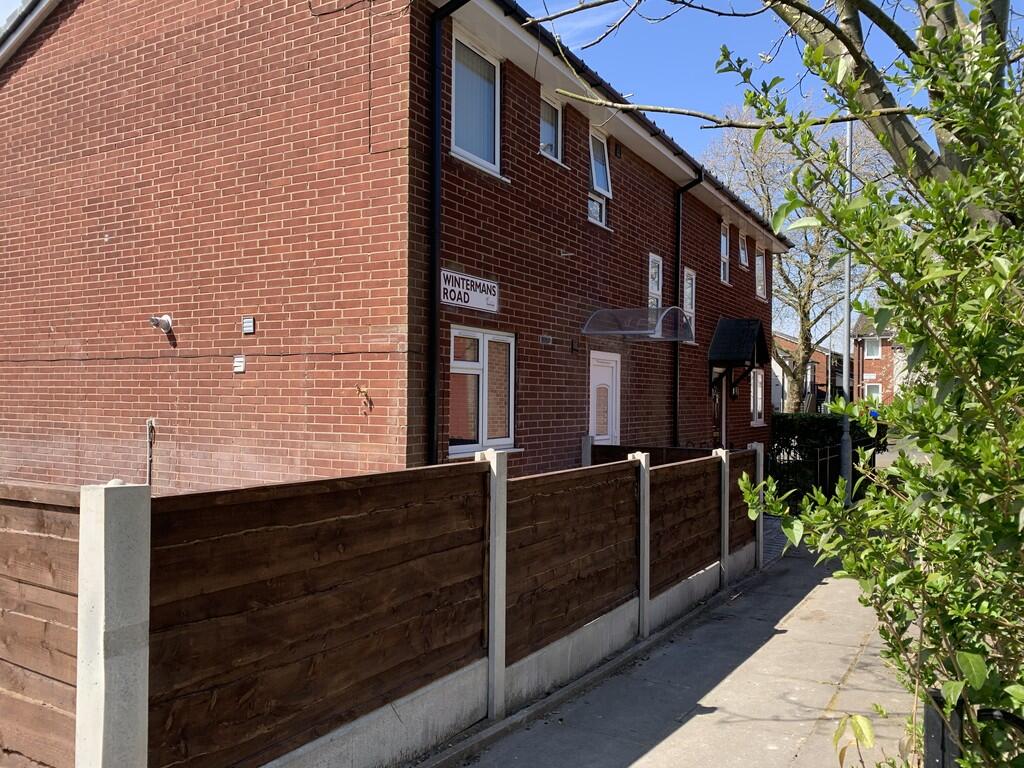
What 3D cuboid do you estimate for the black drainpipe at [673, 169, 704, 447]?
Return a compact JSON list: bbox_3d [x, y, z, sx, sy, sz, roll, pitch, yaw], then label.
[{"bbox_3d":[2.659,-0.680,11.614,0.415,5.053,0.090,0,-1,31],"label":"black drainpipe"}]

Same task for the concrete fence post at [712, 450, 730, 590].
[{"bbox_3d":[1.916,1.244,7.033,0.115,1.260,0.105,0,-1,31],"label":"concrete fence post"}]

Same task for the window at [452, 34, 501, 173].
[{"bbox_3d":[-0.357,-2.585,7.146,0.075,1.030,0.900,0,-1,31],"label":"window"}]

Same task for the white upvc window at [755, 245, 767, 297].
[{"bbox_3d":[5.164,-2.316,16.140,0.080,1.080,0.820,0,-1,31],"label":"white upvc window"}]

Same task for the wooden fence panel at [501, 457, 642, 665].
[{"bbox_3d":[0.390,0.998,4.637,0.045,0.968,1.834,0,-1,32],"label":"wooden fence panel"}]

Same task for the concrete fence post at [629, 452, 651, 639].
[{"bbox_3d":[0.893,1.130,5.424,0.125,1.293,0.100,0,-1,32],"label":"concrete fence post"}]

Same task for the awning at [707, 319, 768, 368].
[{"bbox_3d":[4.008,-0.739,13.473,0.700,0.850,1.330,0,-1,31],"label":"awning"}]

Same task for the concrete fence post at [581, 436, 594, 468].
[{"bbox_3d":[0.870,1.225,8.857,0.105,1.240,0.110,0,-1,31],"label":"concrete fence post"}]

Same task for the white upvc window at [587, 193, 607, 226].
[{"bbox_3d":[1.007,-2.147,9.414,0.075,0.320,0.630,0,-1,31],"label":"white upvc window"}]

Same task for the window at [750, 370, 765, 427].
[{"bbox_3d":[5.165,0.315,16.281,0.080,1.165,1.260,0,-1,31],"label":"window"}]

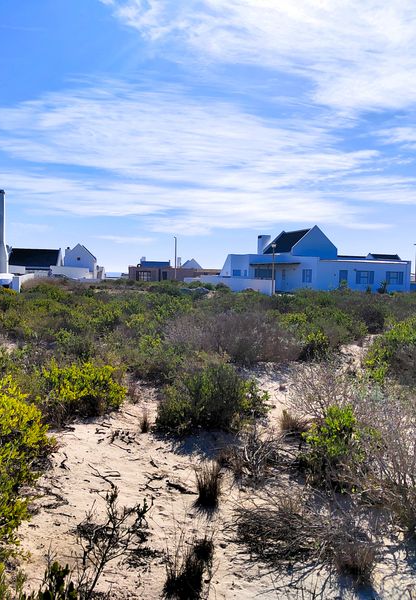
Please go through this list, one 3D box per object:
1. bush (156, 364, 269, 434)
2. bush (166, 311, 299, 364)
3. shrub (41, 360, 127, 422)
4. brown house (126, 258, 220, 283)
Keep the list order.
[{"bbox_3d":[0.048,0.990,5.658,1.180,0.640,1.000,0,3,0],"label":"bush"},{"bbox_3d":[0.465,0.667,9.847,2.450,0.860,1.900,0,3,3],"label":"bush"},{"bbox_3d":[-1.398,0.993,6.010,0.950,0.580,0.850,0,3,-13],"label":"shrub"},{"bbox_3d":[-5.837,-5.377,94.851,15.500,4.700,10.000,0,3,0],"label":"brown house"}]

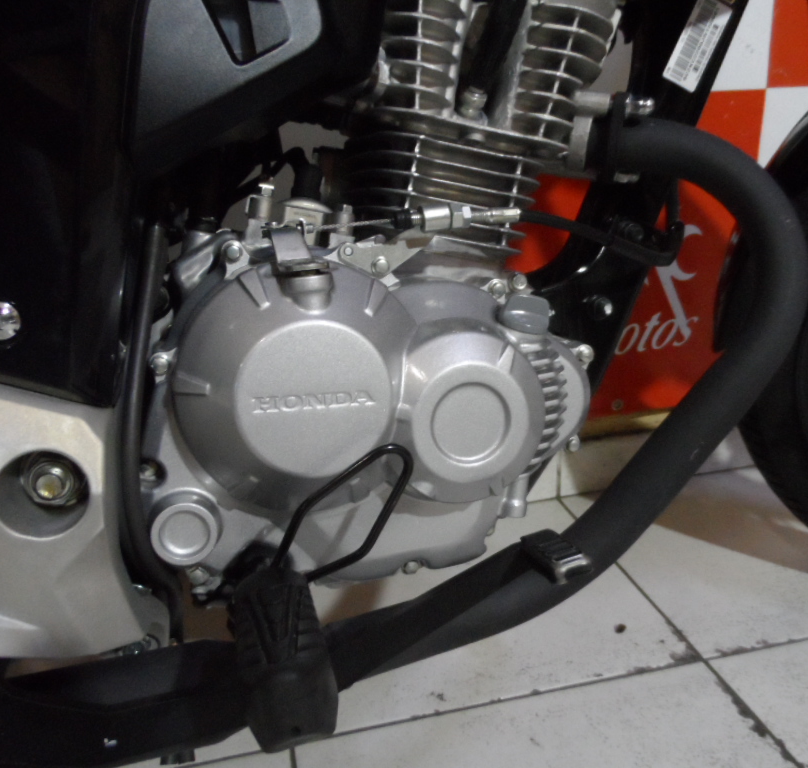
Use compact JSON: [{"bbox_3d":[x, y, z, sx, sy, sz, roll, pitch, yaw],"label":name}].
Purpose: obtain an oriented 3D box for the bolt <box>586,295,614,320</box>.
[{"bbox_3d":[0.133,-0.052,0.480,0.017,0.017,0.012,-7,9,-9],"label":"bolt"}]

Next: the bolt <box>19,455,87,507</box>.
[{"bbox_3d":[-0.188,0.052,0.380,0.027,0.027,0.018,-7,9,-9],"label":"bolt"}]

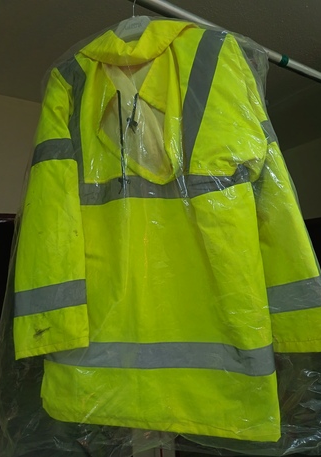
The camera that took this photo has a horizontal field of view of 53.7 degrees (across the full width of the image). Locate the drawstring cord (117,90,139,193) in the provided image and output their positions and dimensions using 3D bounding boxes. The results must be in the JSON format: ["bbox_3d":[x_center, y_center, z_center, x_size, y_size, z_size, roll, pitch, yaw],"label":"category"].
[{"bbox_3d":[-0.070,-0.189,0.690,0.047,0.225,0.030,-1,-7,5],"label":"drawstring cord"}]

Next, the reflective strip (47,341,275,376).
[{"bbox_3d":[0.000,0.268,0.655,0.465,0.057,0.050,-1,-7,8],"label":"reflective strip"}]

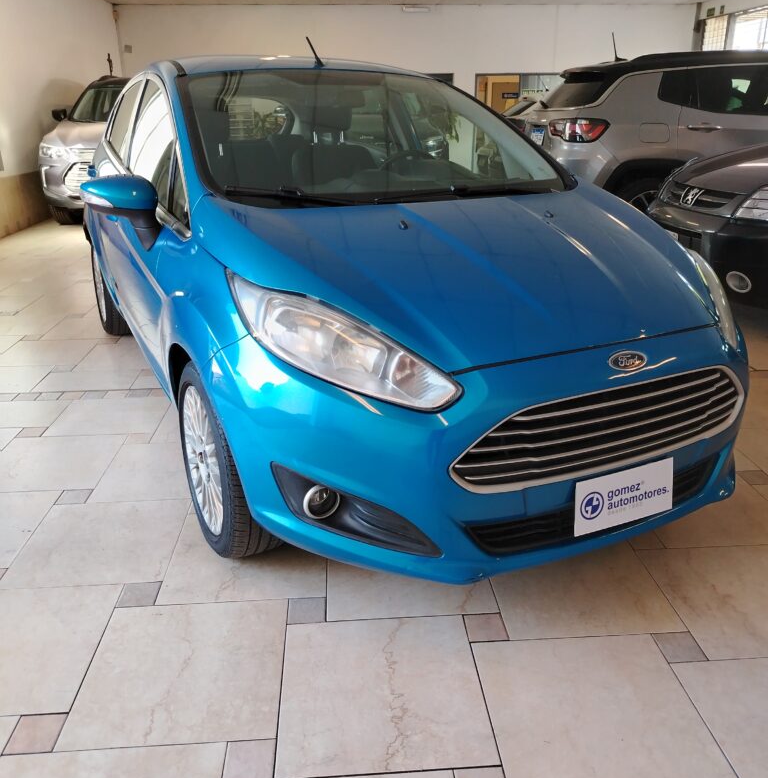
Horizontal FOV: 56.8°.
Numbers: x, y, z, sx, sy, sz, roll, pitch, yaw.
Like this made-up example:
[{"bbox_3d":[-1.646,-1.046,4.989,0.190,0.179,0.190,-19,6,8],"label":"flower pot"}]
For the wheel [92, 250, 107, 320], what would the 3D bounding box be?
[{"bbox_3d":[-1.576,-0.609,4.136,0.160,0.435,0.435,-10,24,-25],"label":"wheel"}]

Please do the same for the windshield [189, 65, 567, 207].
[{"bbox_3d":[-0.034,-0.911,2.497,1.300,0.130,1.000,-10,49,-25],"label":"windshield"}]

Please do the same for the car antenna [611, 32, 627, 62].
[{"bbox_3d":[2.027,-2.962,6.150,0.130,0.240,0.050,-2,21,-3],"label":"car antenna"}]

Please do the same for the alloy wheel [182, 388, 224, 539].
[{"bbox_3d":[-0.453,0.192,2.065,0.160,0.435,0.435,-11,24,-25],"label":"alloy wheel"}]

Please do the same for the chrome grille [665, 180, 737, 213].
[{"bbox_3d":[1.780,-1.092,4.050,0.120,0.140,0.570,-4,22,-10],"label":"chrome grille"}]

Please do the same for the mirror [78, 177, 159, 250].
[{"bbox_3d":[-0.792,-0.537,2.149,0.220,0.220,0.170,-10,24,-25],"label":"mirror"}]

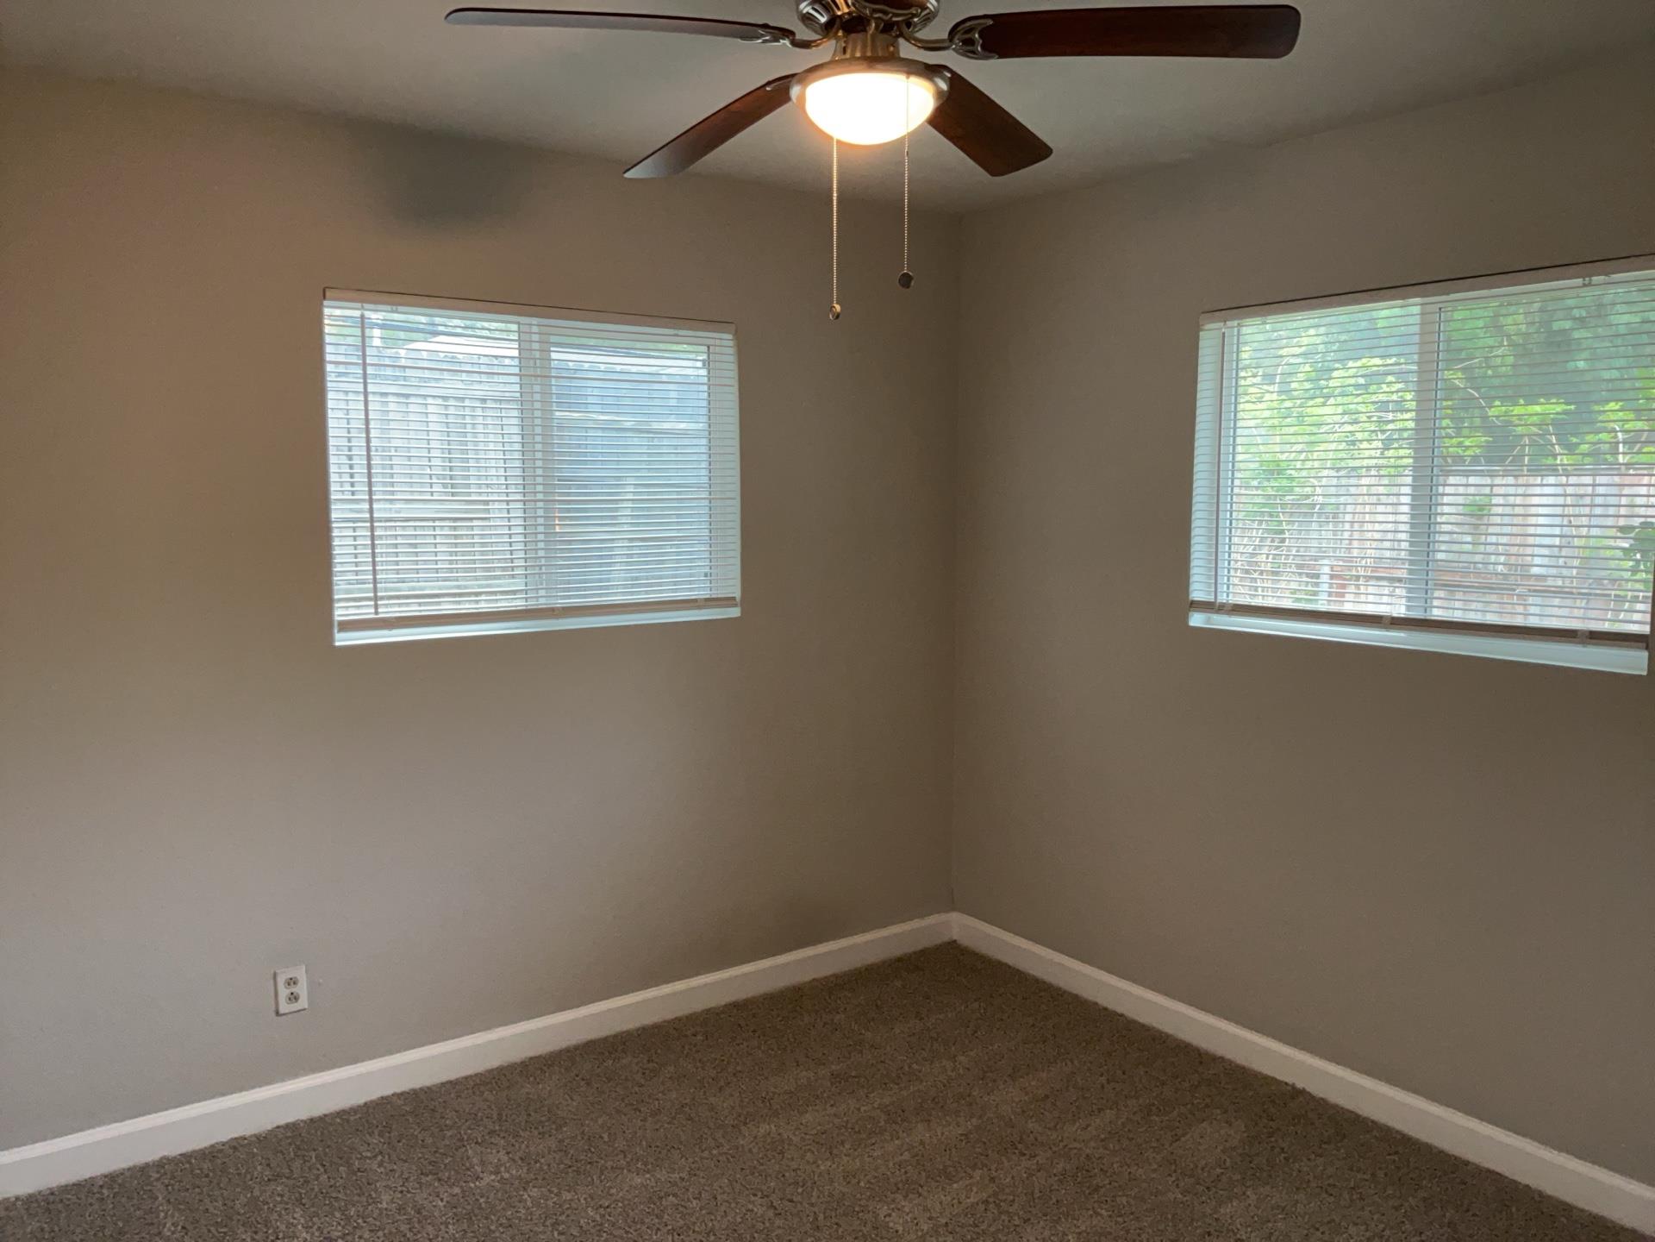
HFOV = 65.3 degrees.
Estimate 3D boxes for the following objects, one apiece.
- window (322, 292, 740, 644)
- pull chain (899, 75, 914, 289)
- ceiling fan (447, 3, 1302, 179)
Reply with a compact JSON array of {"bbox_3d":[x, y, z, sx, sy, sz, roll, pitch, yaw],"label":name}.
[{"bbox_3d":[-0.752,-0.403,3.465,1.155,0.852,0.100,-4,7,-36],"label":"window"},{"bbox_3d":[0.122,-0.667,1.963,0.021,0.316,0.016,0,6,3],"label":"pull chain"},{"bbox_3d":[0.069,-0.937,2.032,1.270,0.335,1.250,0,6,-4],"label":"ceiling fan"}]

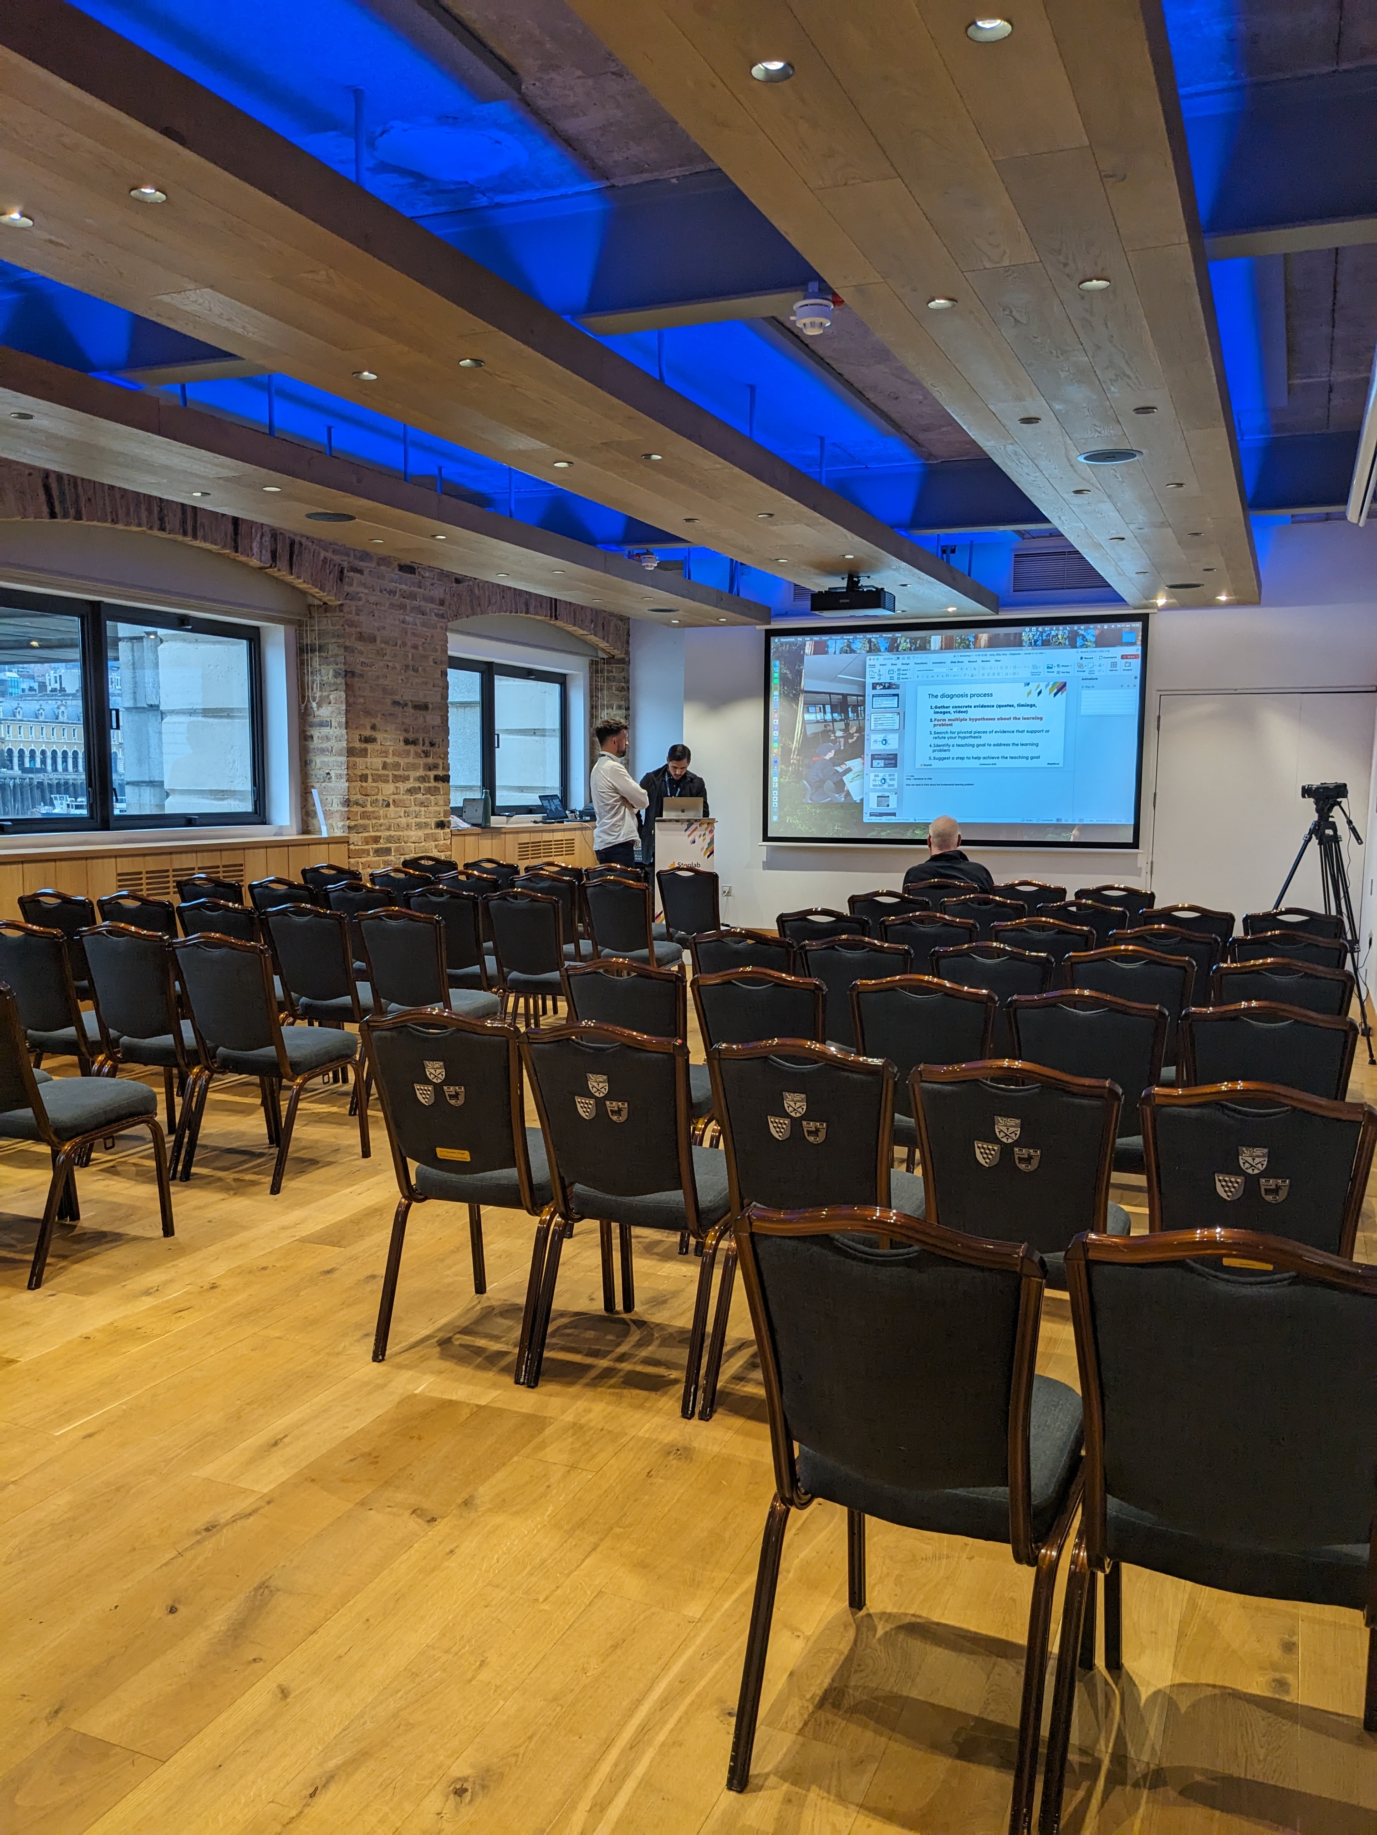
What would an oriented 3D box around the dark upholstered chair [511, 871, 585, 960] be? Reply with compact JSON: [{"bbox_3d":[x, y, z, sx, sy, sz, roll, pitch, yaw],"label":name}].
[{"bbox_3d":[-0.752,0.170,8.694,0.439,0.941,0.604,3,6,21],"label":"dark upholstered chair"}]

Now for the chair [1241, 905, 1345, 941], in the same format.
[{"bbox_3d":[2.837,0.393,6.775,0.447,0.920,0.601,3,6,22],"label":"chair"}]

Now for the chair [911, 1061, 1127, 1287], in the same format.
[{"bbox_3d":[0.729,0.697,3.054,0.439,0.902,0.584,3,6,23],"label":"chair"}]

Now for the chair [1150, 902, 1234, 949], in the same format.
[{"bbox_3d":[2.374,0.356,6.813,0.439,0.902,0.584,3,6,23],"label":"chair"}]

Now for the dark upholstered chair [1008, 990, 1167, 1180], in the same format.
[{"bbox_3d":[1.147,0.612,4.056,0.434,0.897,0.575,3,6,22],"label":"dark upholstered chair"}]

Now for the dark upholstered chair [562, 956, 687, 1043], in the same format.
[{"bbox_3d":[-0.088,0.545,4.592,0.434,0.897,0.575,3,6,24],"label":"dark upholstered chair"}]

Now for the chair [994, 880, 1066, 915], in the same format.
[{"bbox_3d":[2.022,0.226,8.347,0.447,0.920,0.601,3,6,23],"label":"chair"}]

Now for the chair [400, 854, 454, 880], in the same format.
[{"bbox_3d":[-1.635,0.018,9.839,0.439,0.902,0.584,3,6,22],"label":"chair"}]

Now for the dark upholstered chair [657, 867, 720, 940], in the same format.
[{"bbox_3d":[0.093,0.106,9.131,0.439,0.902,0.584,3,6,23],"label":"dark upholstered chair"}]

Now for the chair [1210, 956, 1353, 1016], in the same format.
[{"bbox_3d":[1.952,0.550,4.767,0.434,0.897,0.575,3,6,22],"label":"chair"}]

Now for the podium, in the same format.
[{"bbox_3d":[0.013,-0.216,11.137,0.487,1.121,0.409,2,6,10],"label":"podium"}]

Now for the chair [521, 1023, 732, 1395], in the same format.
[{"bbox_3d":[-0.092,0.675,3.611,0.439,0.941,0.604,3,6,23],"label":"chair"}]

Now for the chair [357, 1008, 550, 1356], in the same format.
[{"bbox_3d":[-0.488,0.628,3.615,0.439,0.902,0.584,3,6,22],"label":"chair"}]

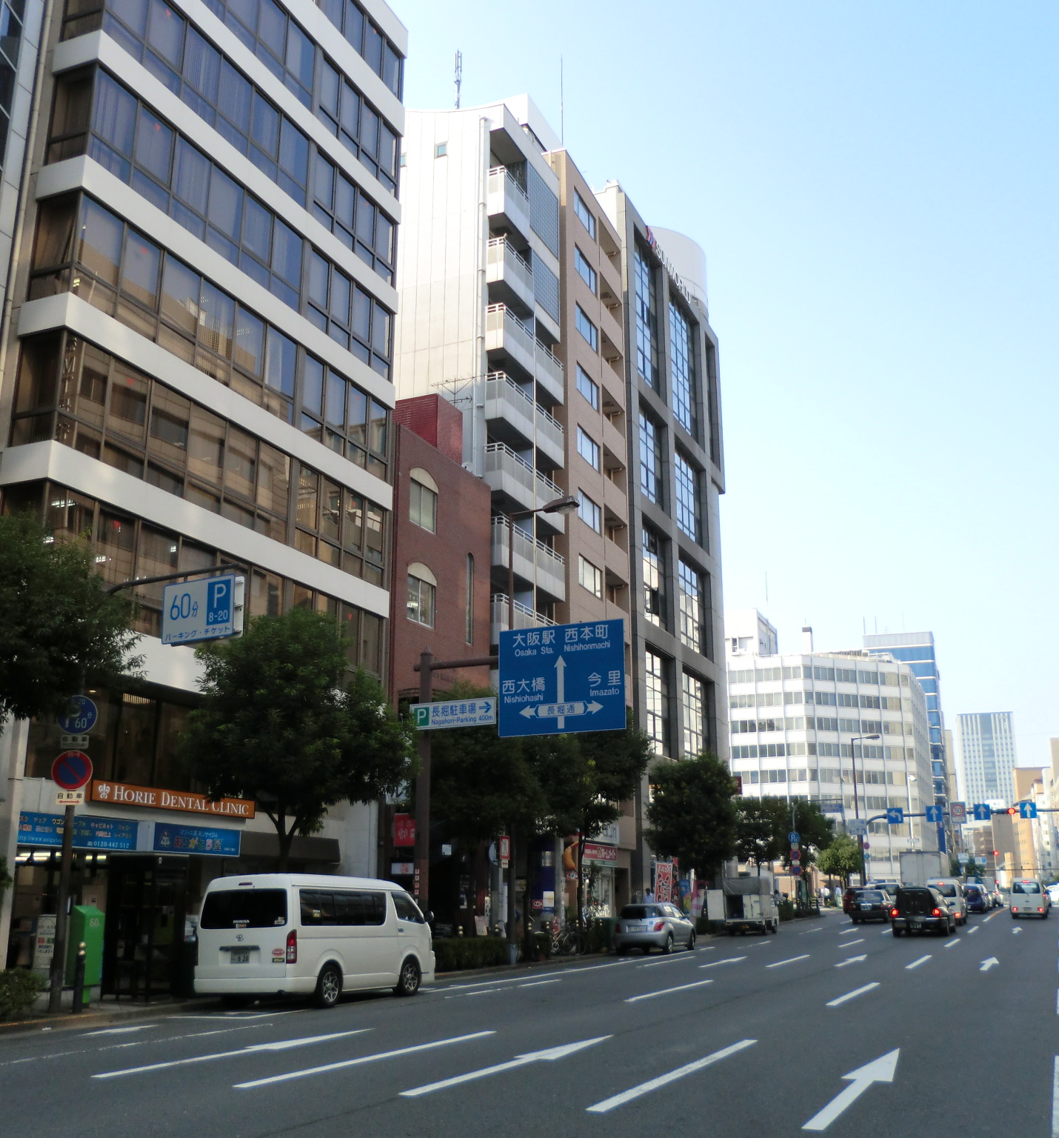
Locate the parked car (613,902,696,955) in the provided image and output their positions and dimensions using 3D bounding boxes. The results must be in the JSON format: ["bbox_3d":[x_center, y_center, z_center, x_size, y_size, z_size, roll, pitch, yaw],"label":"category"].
[{"bbox_3d":[4.005,11.225,37.065,1.690,1.530,3.850,-7,-17,23],"label":"parked car"}]

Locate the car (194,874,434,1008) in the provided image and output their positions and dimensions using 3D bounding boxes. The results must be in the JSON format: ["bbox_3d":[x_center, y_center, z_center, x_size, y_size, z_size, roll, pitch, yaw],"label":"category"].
[{"bbox_3d":[-3.594,6.572,20.963,1.880,2.105,4.840,-7,-17,23],"label":"car"}]

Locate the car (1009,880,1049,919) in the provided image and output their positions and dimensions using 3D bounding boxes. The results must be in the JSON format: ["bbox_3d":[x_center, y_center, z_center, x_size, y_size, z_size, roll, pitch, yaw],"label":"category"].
[{"bbox_3d":[24.041,15.796,56.855,1.475,1.850,3.395,-7,-17,23],"label":"car"}]

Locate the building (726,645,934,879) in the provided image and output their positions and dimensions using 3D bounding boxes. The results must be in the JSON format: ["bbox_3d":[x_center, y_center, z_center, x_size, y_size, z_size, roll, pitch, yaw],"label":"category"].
[{"bbox_3d":[41.315,31.323,170.207,29.000,31.000,40.000,-7,-17,23],"label":"building"}]

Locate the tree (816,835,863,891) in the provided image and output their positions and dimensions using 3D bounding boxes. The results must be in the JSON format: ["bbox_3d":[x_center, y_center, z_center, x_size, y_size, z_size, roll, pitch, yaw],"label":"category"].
[{"bbox_3d":[21.349,21.164,82.388,3.200,5.200,3.200,-7,-17,23],"label":"tree"}]

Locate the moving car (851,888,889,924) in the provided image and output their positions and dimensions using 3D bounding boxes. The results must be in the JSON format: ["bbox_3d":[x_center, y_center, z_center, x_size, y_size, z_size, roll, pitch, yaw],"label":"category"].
[{"bbox_3d":[15.705,15.297,53.588,1.700,1.480,4.650,-7,-17,23],"label":"moving car"}]

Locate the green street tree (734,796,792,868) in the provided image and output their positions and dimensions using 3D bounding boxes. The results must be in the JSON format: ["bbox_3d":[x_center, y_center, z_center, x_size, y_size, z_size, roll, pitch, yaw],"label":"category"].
[{"bbox_3d":[10.966,14.017,56.792,3.100,6.000,3.100,-7,-17,23],"label":"green street tree"}]

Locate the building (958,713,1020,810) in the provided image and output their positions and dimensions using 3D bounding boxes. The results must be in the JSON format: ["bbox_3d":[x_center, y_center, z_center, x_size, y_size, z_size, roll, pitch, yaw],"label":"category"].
[{"bbox_3d":[351.935,176.952,893.158,39.000,133.000,38.000,-7,-17,23],"label":"building"}]

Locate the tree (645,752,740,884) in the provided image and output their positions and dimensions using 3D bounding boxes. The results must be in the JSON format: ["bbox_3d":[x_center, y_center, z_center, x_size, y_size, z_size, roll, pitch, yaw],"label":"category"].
[{"bbox_3d":[6.608,10.836,47.237,3.700,7.100,3.700,-7,-17,23],"label":"tree"}]

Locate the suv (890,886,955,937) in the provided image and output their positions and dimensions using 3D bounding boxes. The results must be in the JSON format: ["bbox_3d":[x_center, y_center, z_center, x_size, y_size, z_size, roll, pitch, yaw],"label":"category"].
[{"bbox_3d":[14.608,12.659,43.720,1.830,1.660,5.000,-7,-17,23],"label":"suv"}]

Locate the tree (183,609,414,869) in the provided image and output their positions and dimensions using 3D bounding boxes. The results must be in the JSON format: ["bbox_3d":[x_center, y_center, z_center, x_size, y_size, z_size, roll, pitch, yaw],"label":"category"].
[{"bbox_3d":[-4.569,4.273,23.163,4.400,7.300,4.400,-7,-17,23],"label":"tree"}]

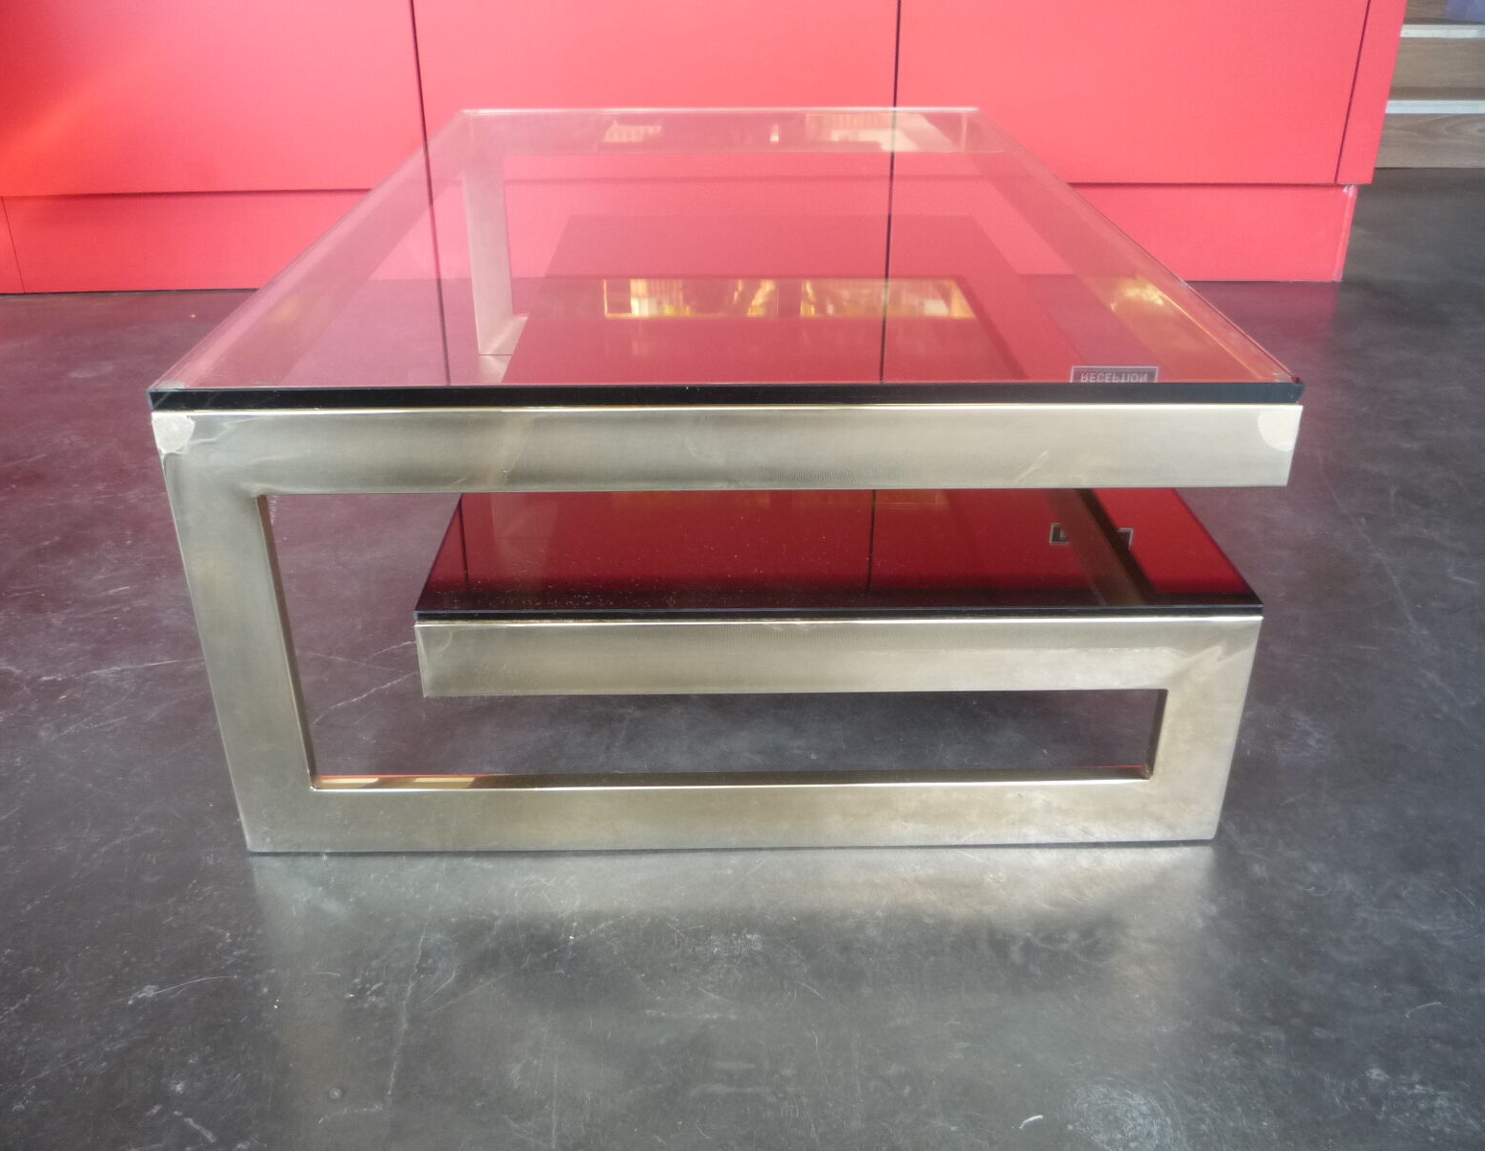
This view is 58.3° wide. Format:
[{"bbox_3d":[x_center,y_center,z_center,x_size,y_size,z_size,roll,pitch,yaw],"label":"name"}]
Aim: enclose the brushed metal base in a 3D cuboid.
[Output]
[{"bbox_3d":[-0.020,-0.240,1.567,0.790,0.378,1.275,0,27,-1],"label":"brushed metal base"}]

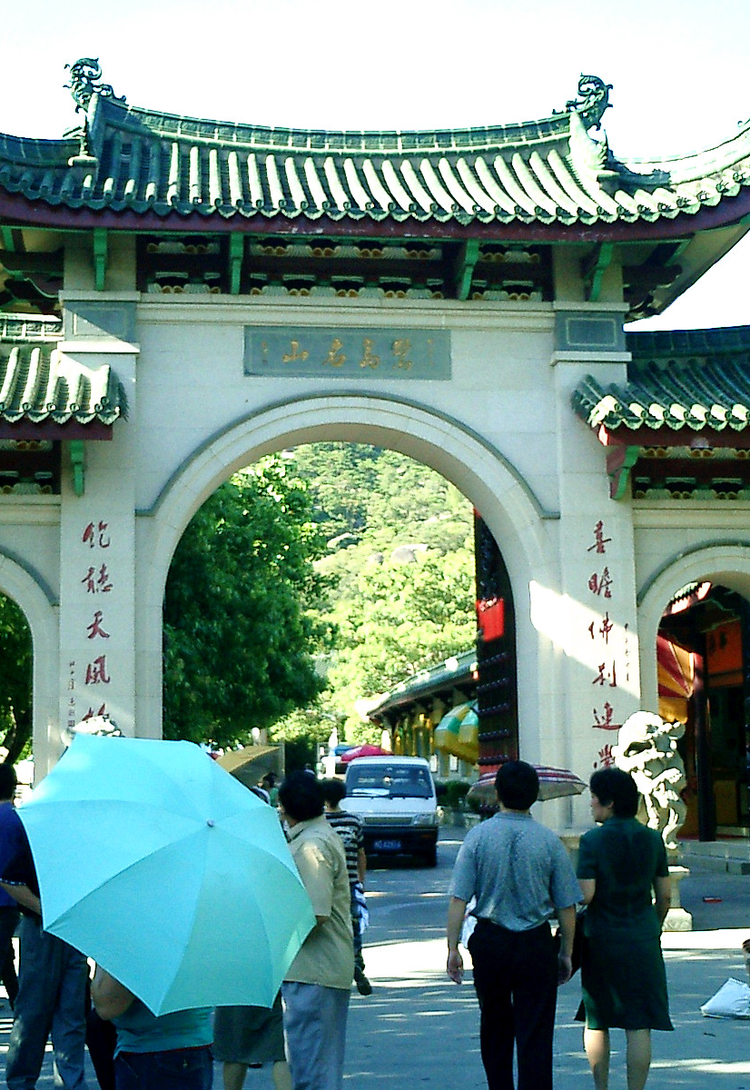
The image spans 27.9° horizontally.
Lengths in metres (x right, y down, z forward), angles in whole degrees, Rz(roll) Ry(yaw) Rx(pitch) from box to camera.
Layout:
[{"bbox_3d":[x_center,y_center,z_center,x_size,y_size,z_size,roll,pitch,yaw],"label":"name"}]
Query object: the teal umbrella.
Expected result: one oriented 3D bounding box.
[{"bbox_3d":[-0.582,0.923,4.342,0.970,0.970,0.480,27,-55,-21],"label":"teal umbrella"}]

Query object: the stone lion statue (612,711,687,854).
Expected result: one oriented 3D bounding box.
[{"bbox_3d":[2.799,2.423,15.430,0.803,1.442,0.850,-2,-8,7],"label":"stone lion statue"}]

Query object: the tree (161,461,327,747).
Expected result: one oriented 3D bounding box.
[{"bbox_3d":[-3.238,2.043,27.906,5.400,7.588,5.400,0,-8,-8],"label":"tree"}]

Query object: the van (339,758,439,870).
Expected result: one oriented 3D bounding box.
[{"bbox_3d":[0.248,4.960,28.764,1.700,1.960,4.700,-1,-8,0],"label":"van"}]

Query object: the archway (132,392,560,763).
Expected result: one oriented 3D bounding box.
[{"bbox_3d":[-0.306,1.232,16.807,4.712,5.760,1.100,0,-8,-8],"label":"archway"}]

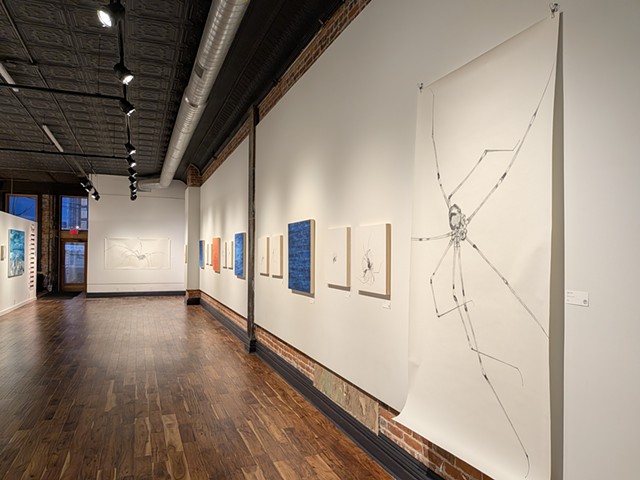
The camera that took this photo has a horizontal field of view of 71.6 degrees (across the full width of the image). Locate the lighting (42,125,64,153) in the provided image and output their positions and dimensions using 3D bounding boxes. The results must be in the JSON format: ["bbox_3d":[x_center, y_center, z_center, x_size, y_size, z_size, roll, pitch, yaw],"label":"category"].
[{"bbox_3d":[-6.345,-2.395,10.606,0.110,0.080,2.480,1,-2,-22],"label":"lighting"}]

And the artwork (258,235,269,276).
[{"bbox_3d":[-0.781,0.226,6.306,0.042,0.509,0.416,1,-2,-22],"label":"artwork"}]

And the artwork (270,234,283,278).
[{"bbox_3d":[-0.552,0.206,5.742,0.042,0.508,0.411,1,-2,-22],"label":"artwork"}]

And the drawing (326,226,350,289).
[{"bbox_3d":[0.171,0.149,3.959,0.042,0.515,0.408,1,-2,-22],"label":"drawing"}]

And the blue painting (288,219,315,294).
[{"bbox_3d":[-0.211,0.183,4.906,0.045,0.758,0.732,1,-2,-22],"label":"blue painting"}]

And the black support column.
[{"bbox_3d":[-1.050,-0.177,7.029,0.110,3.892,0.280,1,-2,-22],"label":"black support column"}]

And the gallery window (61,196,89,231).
[{"bbox_3d":[-9.562,-1.028,17.320,0.959,1.295,0.100,1,-2,-22],"label":"gallery window"}]

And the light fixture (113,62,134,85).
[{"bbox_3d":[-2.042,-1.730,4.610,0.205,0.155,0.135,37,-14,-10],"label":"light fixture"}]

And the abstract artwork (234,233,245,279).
[{"bbox_3d":[-1.419,0.269,7.881,0.045,0.754,0.747,1,-2,-22],"label":"abstract artwork"}]

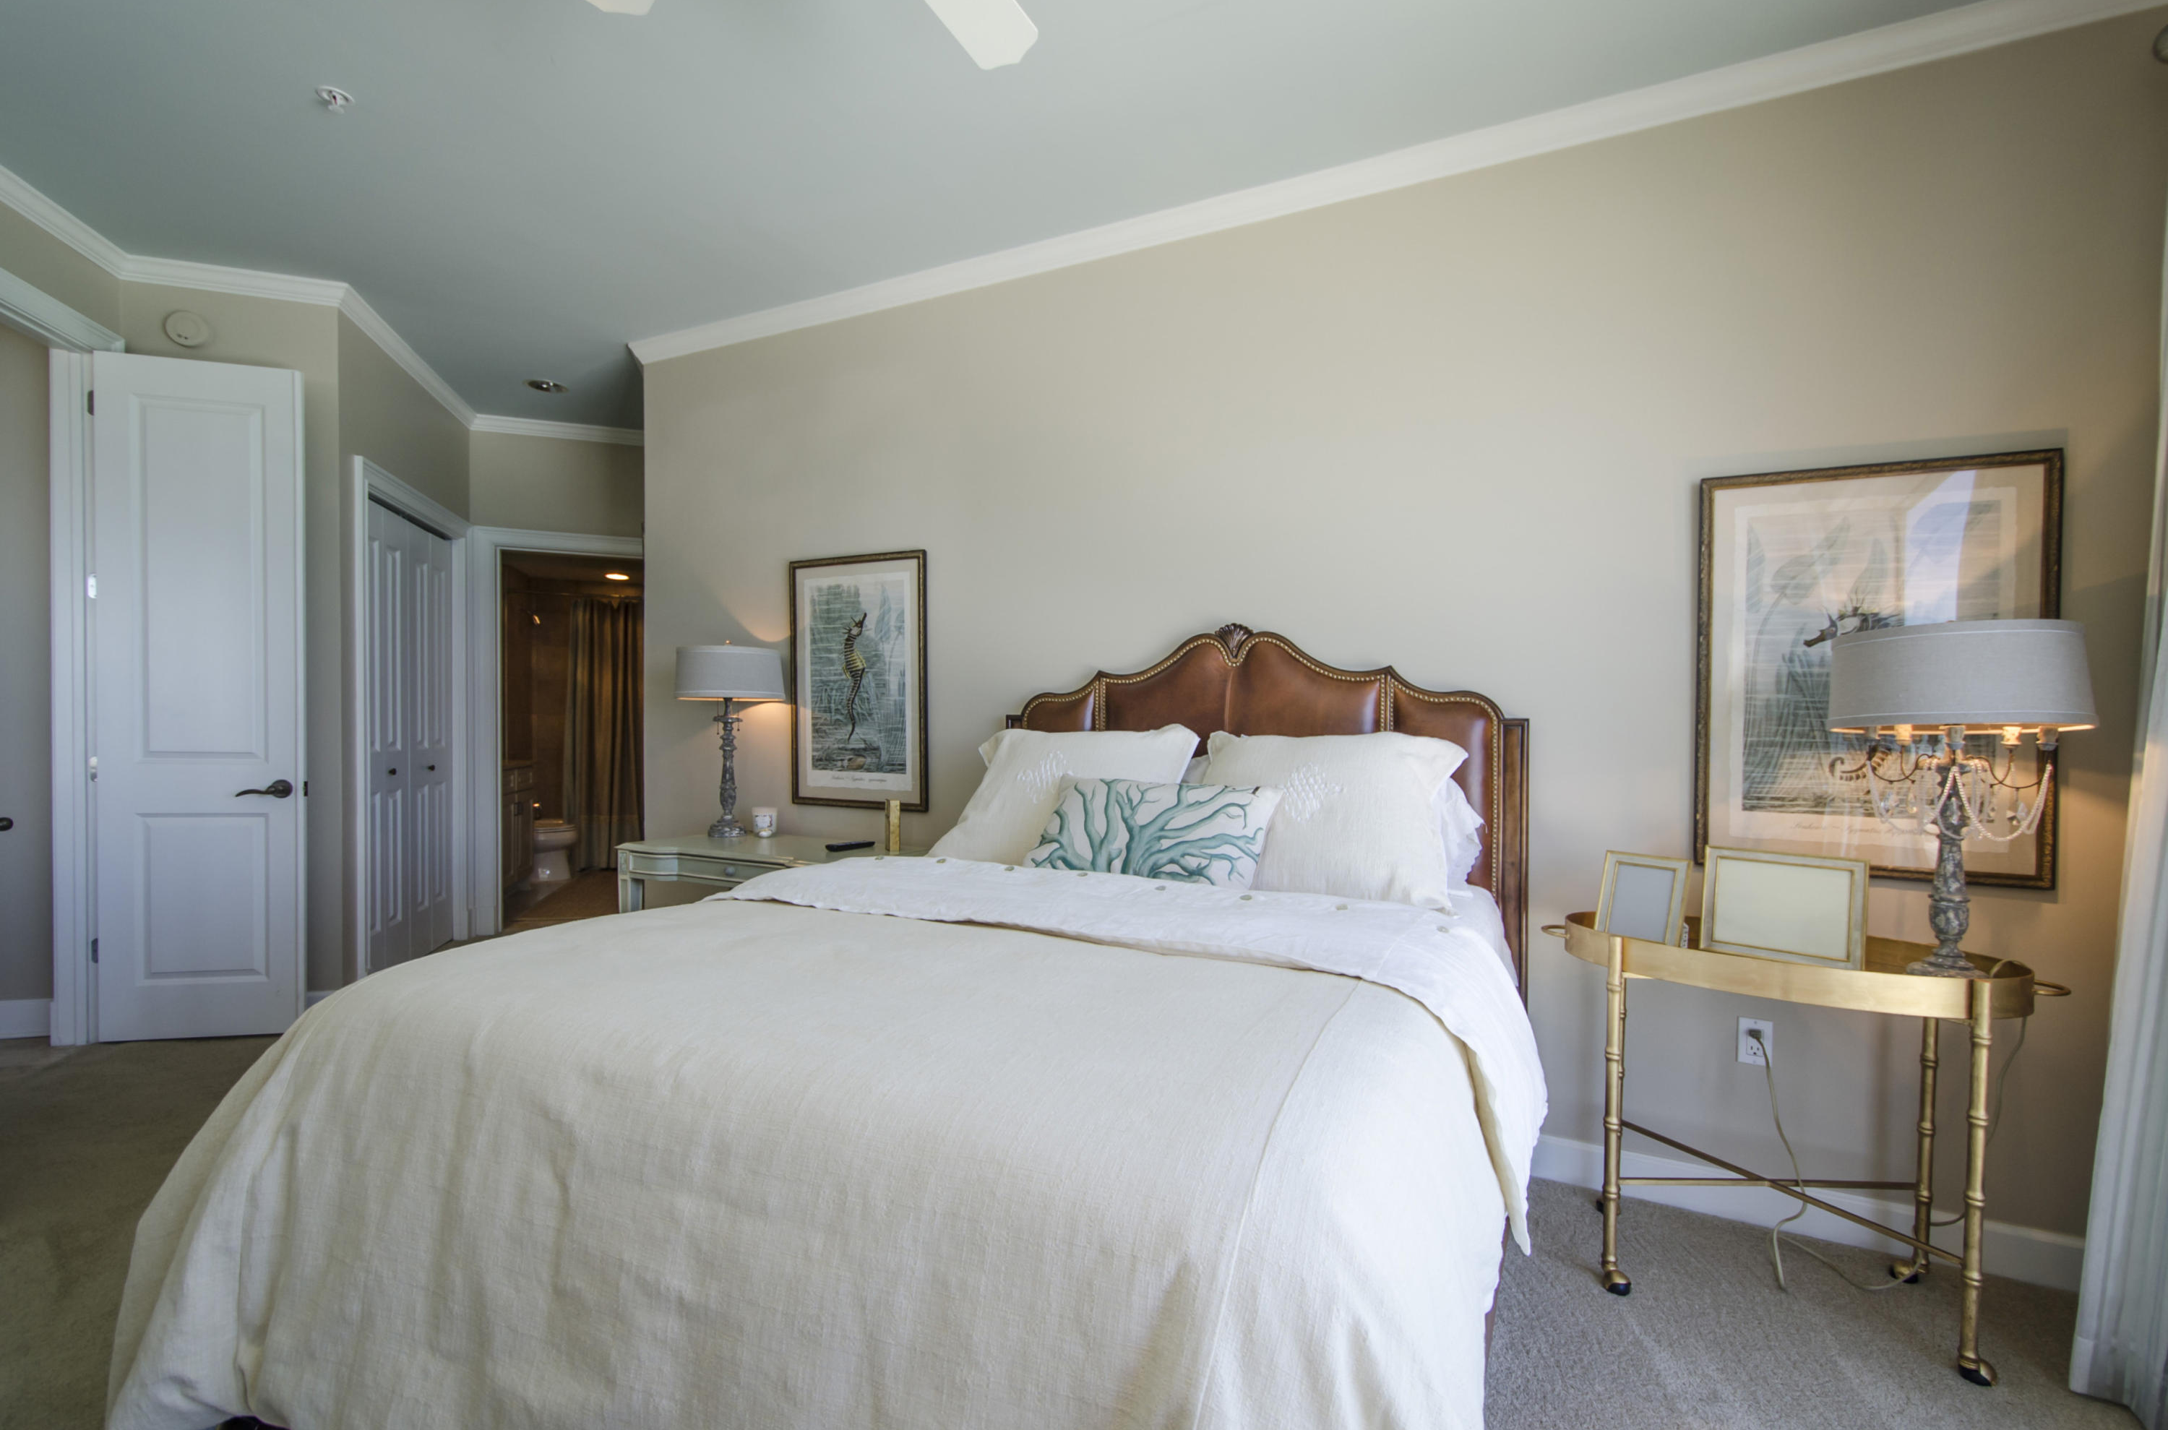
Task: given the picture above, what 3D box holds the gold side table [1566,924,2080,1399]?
[{"bbox_3d":[1.471,0.861,1.926,0.880,0.755,0.450,1,1,26],"label":"gold side table"}]

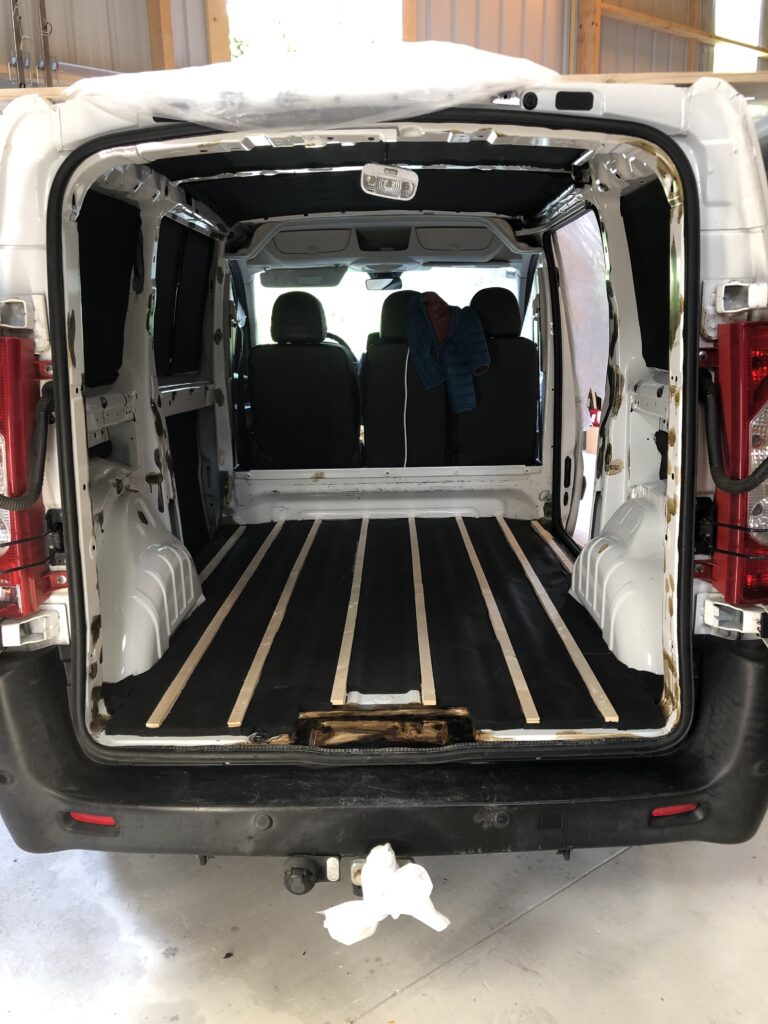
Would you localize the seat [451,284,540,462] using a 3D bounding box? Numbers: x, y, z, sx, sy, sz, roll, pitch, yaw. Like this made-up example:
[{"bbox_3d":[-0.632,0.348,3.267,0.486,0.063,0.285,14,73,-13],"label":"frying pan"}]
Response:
[{"bbox_3d":[0.542,-0.597,4.407,0.450,1.111,0.780,-1,12,1],"label":"seat"}]

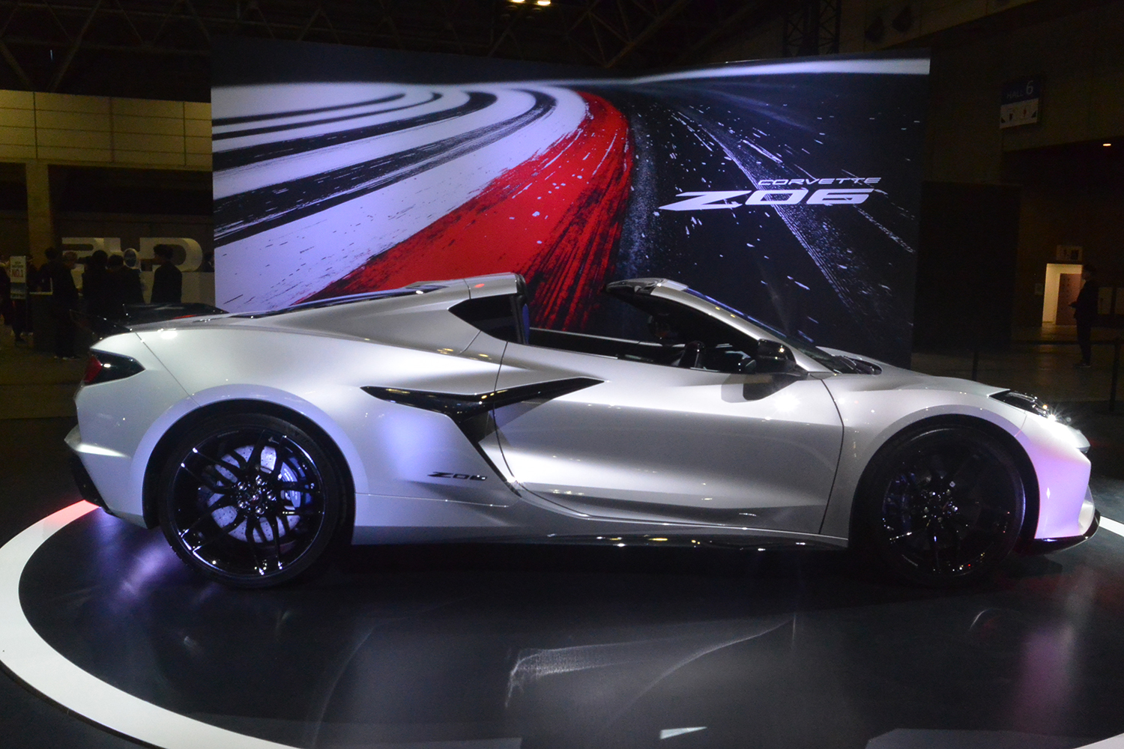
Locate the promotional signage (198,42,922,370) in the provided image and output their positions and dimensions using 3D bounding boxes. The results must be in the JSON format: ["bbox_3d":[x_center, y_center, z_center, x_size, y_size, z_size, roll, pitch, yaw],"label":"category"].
[{"bbox_3d":[0.034,-1.171,8.472,5.580,3.000,1.160,1,7,0],"label":"promotional signage"}]

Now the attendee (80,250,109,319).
[{"bbox_3d":[-6.162,-0.823,13.294,0.470,1.650,0.300,1,7,0],"label":"attendee"}]

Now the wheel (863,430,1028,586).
[{"bbox_3d":[1.528,0.513,4.093,0.670,0.670,0.270,1,7,-4],"label":"wheel"}]

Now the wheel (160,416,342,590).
[{"bbox_3d":[-1.190,0.457,3.931,0.700,0.700,0.330,1,7,-4],"label":"wheel"}]

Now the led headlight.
[{"bbox_3d":[1.967,0.127,4.250,0.350,0.130,0.340,1,7,-4],"label":"led headlight"}]

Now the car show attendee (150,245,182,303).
[{"bbox_3d":[-5.681,-1.006,14.398,0.460,1.720,0.310,-1,7,-17],"label":"car show attendee"}]

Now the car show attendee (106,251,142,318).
[{"bbox_3d":[-5.857,-0.791,13.392,0.480,1.620,0.310,1,7,-6],"label":"car show attendee"}]

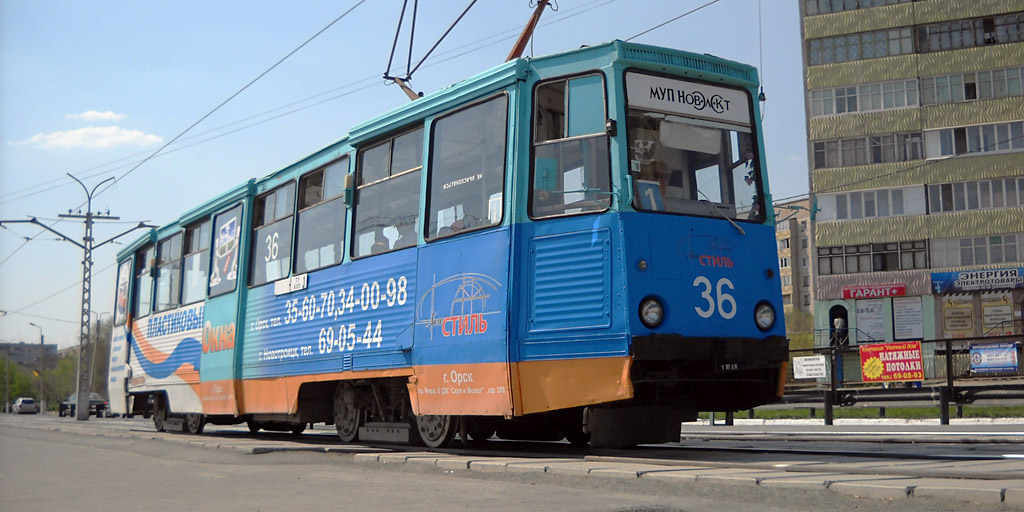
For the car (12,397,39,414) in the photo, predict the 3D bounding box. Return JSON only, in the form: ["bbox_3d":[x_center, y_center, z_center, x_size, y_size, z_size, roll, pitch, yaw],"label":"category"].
[{"bbox_3d":[-46.923,14.480,117.000,1.740,1.520,4.250,3,-8,-30],"label":"car"}]

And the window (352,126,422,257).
[{"bbox_3d":[-1.129,-0.568,11.108,0.060,1.086,1.467,6,-9,-30],"label":"window"}]

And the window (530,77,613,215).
[{"bbox_3d":[0.440,-0.832,9.119,0.635,1.071,0.060,-8,-12,26],"label":"window"}]

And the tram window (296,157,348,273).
[{"bbox_3d":[-1.957,-0.389,12.512,0.060,1.086,1.374,6,-9,-30],"label":"tram window"}]

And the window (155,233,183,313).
[{"bbox_3d":[-4.995,0.268,17.667,0.060,1.086,1.368,6,-9,-30],"label":"window"}]

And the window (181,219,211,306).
[{"bbox_3d":[-4.231,0.103,16.371,0.060,1.086,1.371,6,-9,-30],"label":"window"}]

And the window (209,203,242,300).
[{"bbox_3d":[-3.542,-0.047,15.058,0.060,1.062,1.182,6,-9,-30],"label":"window"}]

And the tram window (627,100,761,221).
[{"bbox_3d":[1.405,-0.689,9.285,1.252,0.823,0.060,3,-13,-30],"label":"tram window"}]

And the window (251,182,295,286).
[{"bbox_3d":[-2.712,-0.226,13.793,0.060,1.086,1.371,6,-9,-30],"label":"window"}]

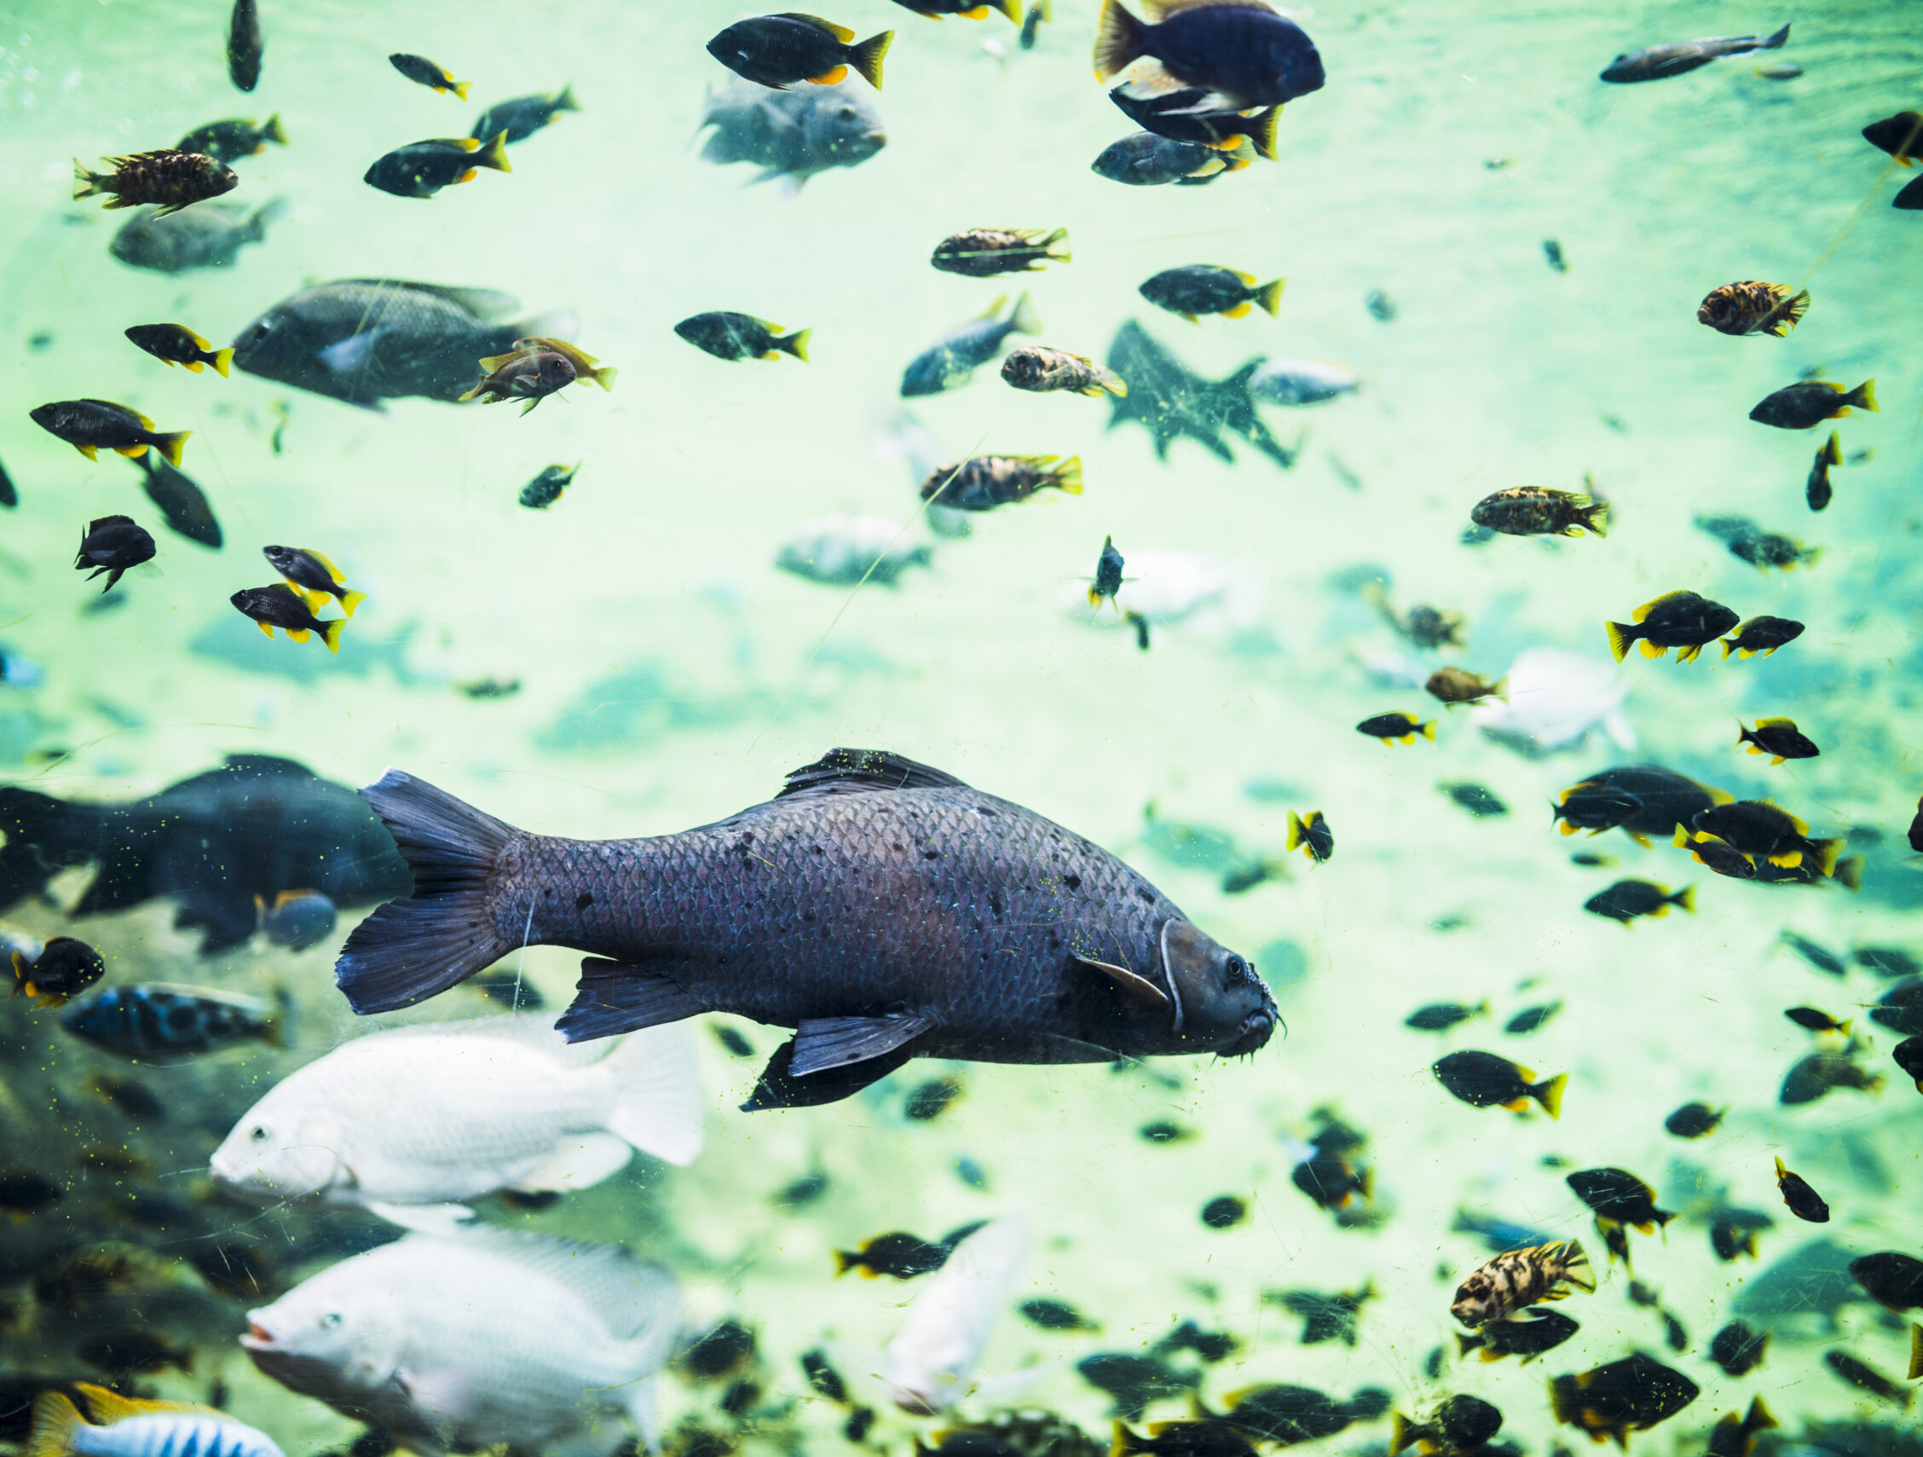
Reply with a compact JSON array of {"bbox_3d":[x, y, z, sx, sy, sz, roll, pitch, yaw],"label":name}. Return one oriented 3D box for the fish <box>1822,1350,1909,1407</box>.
[{"bbox_3d":[0.809,0.581,1.900,0.085,0.032,0.018,29,10,12],"label":"fish"}]

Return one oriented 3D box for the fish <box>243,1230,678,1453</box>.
[{"bbox_3d":[-0.329,0.408,1.400,0.285,0.145,0.060,4,-1,-12],"label":"fish"}]

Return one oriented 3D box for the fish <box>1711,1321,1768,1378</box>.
[{"bbox_3d":[0.678,0.539,1.850,0.022,0.046,0.095,3,6,37],"label":"fish"}]

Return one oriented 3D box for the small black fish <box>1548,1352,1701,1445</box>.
[{"bbox_3d":[0.468,0.473,1.500,0.112,0.060,0.026,-3,5,-26],"label":"small black fish"}]

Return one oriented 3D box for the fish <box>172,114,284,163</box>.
[{"bbox_3d":[-0.723,-0.581,2.100,0.110,0.040,0.020,-13,2,-10],"label":"fish"}]

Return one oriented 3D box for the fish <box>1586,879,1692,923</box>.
[{"bbox_3d":[0.574,0.146,1.800,0.092,0.038,0.019,-3,4,-6],"label":"fish"}]

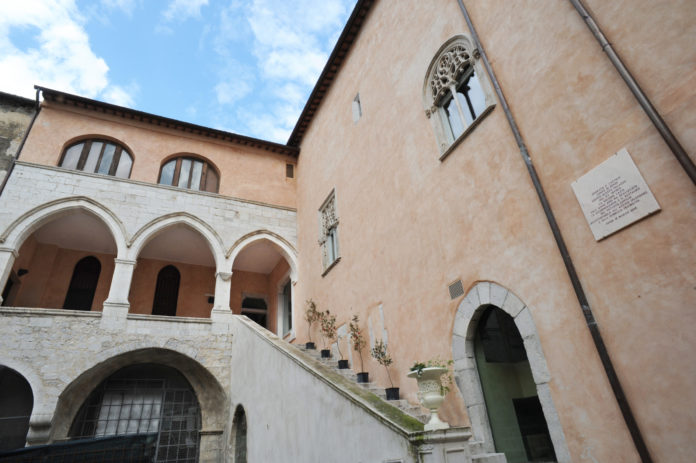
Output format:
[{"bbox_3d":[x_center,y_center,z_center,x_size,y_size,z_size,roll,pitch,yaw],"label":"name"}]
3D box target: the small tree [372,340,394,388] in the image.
[{"bbox_3d":[0.719,2.710,7.935,0.343,0.974,0.359,9,-33,-24],"label":"small tree"}]

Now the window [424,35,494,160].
[{"bbox_3d":[2.001,-2.681,7.487,0.248,2.205,1.485,9,-32,-24],"label":"window"}]

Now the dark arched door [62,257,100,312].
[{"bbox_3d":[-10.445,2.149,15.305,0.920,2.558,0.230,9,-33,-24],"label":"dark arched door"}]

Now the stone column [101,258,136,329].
[{"bbox_3d":[-7.148,1.999,12.083,0.684,2.259,0.585,9,-32,-24],"label":"stone column"}]

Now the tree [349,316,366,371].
[{"bbox_3d":[0.252,2.647,9.160,0.301,1.350,0.315,9,-33,-24],"label":"tree"}]

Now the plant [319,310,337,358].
[{"bbox_3d":[-0.568,2.933,11.109,0.436,1.370,0.456,-4,-30,-2],"label":"plant"}]

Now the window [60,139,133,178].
[{"bbox_3d":[-8.835,-2.647,13.782,2.124,1.575,0.180,9,-32,-24],"label":"window"}]

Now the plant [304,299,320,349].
[{"bbox_3d":[-1.135,2.826,12.124,0.495,1.575,0.513,-4,-29,-2],"label":"plant"}]

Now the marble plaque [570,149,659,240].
[{"bbox_3d":[3.032,-0.416,4.460,0.029,0.824,0.711,9,-32,-24],"label":"marble plaque"}]

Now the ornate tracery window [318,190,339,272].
[{"bbox_3d":[-0.635,0.014,12.527,0.225,2.520,1.463,9,-32,-24],"label":"ornate tracery window"}]

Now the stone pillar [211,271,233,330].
[{"bbox_3d":[-4.284,2.342,13.209,0.621,1.771,0.598,9,-33,-24],"label":"stone pillar"}]

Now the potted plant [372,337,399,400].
[{"bbox_3d":[0.765,2.805,7.875,0.408,1.206,0.426,-4,-30,-2],"label":"potted plant"}]

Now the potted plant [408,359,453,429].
[{"bbox_3d":[0.868,1.673,3.964,0.450,0.630,0.450,9,-32,-24],"label":"potted plant"}]

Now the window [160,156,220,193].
[{"bbox_3d":[-6.066,-2.240,15.006,2.139,1.656,0.230,9,-33,-24],"label":"window"}]

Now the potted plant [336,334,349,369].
[{"bbox_3d":[-0.129,3.070,9.908,0.216,0.897,0.226,9,-33,-24],"label":"potted plant"}]

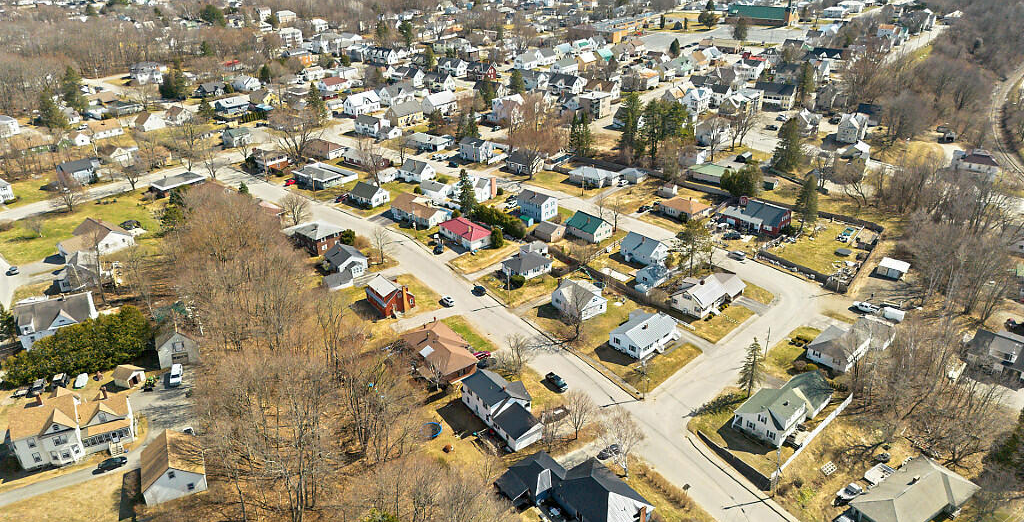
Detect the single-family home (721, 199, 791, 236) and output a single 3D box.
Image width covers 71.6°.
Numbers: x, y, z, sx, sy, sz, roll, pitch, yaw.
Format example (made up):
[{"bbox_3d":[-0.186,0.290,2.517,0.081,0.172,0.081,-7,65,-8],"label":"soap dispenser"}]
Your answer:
[{"bbox_3d":[75.270,-13.870,219.030,17.700,5.600,9.700,17,31,31],"label":"single-family home"}]

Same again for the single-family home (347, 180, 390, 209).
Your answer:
[{"bbox_3d":[-46.900,-22.650,235.980,11.100,6.200,8.100,19,32,33],"label":"single-family home"}]

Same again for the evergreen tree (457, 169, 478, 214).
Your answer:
[{"bbox_3d":[-14.180,-22.140,226.210,6.200,14.000,6.200,0,26,0],"label":"evergreen tree"}]

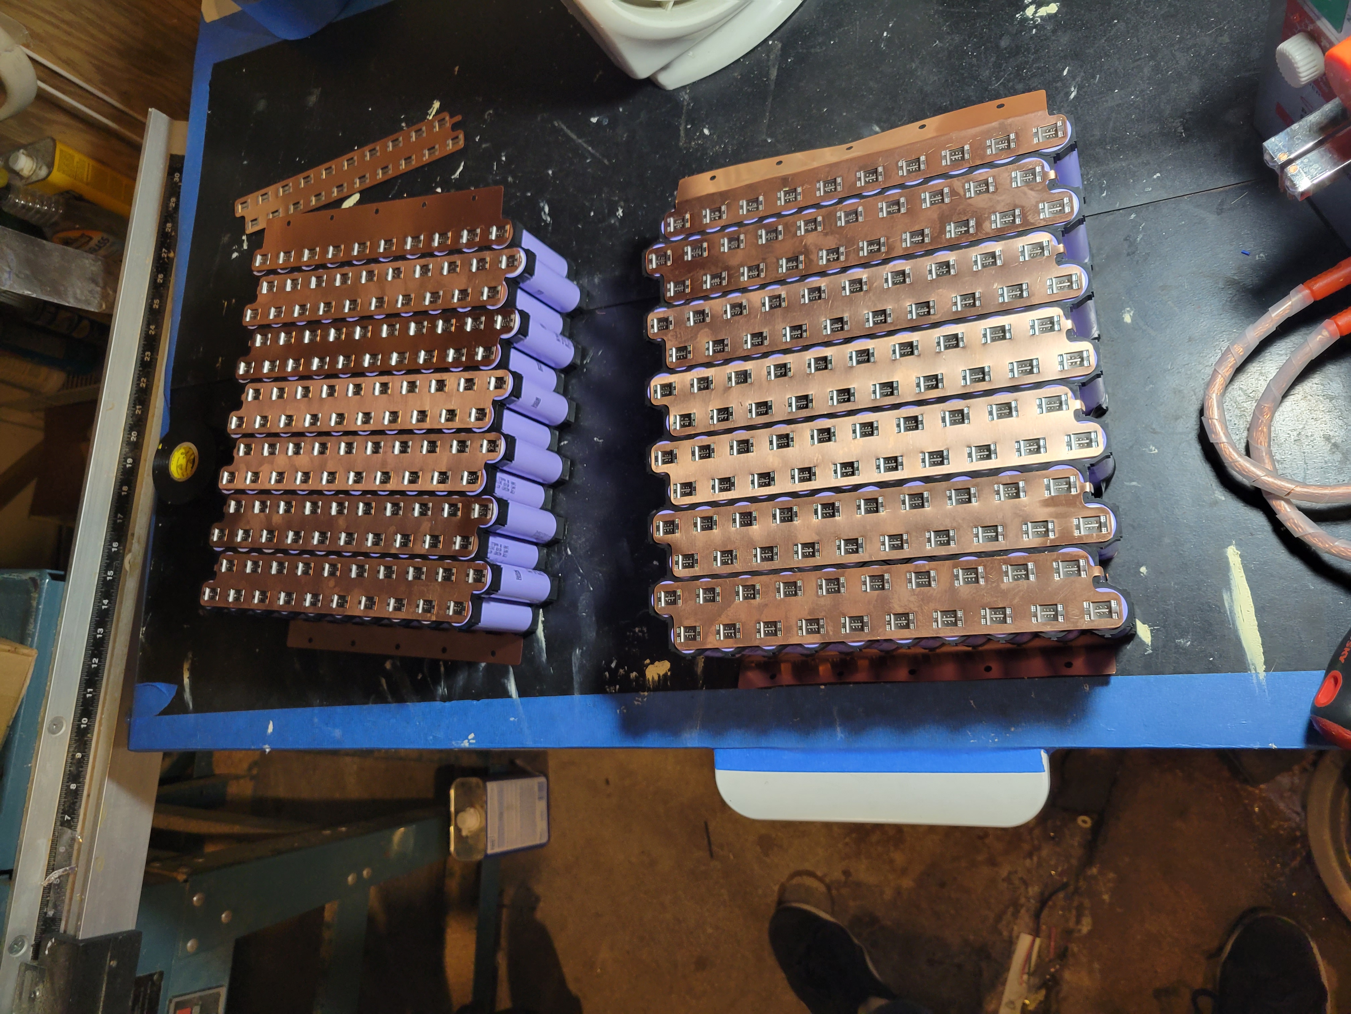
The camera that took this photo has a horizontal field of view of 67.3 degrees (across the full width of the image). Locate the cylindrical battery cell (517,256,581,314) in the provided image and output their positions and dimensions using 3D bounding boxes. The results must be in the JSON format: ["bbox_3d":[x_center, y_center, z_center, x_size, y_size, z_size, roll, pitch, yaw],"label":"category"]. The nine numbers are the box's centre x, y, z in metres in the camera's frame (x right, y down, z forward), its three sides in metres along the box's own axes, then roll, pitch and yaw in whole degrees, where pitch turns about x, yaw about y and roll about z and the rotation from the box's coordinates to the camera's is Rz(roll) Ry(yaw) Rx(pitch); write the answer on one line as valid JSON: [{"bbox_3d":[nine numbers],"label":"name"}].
[{"bbox_3d":[-0.084,-0.143,0.646,0.021,0.070,0.021,1,81,25],"label":"cylindrical battery cell"}]

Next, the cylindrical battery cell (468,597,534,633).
[{"bbox_3d":[-0.112,0.065,0.621,0.021,0.070,0.021,-5,79,24],"label":"cylindrical battery cell"}]

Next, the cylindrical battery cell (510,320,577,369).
[{"bbox_3d":[-0.087,-0.105,0.641,0.021,0.070,0.021,1,81,25],"label":"cylindrical battery cell"}]

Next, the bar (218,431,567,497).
[{"bbox_3d":[-0.206,-0.028,0.643,0.229,0.002,0.035,1,81,25],"label":"bar"}]

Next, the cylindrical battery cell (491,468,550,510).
[{"bbox_3d":[-0.107,-0.011,0.643,0.021,0.070,0.021,1,81,25],"label":"cylindrical battery cell"}]

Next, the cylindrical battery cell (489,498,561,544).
[{"bbox_3d":[-0.099,0.009,0.635,0.021,0.070,0.021,1,81,25],"label":"cylindrical battery cell"}]

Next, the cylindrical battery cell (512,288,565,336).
[{"bbox_3d":[-0.096,-0.124,0.648,0.021,0.070,0.021,1,81,25],"label":"cylindrical battery cell"}]

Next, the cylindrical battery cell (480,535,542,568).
[{"bbox_3d":[-0.111,0.028,0.637,0.021,0.070,0.021,-5,78,24],"label":"cylindrical battery cell"}]

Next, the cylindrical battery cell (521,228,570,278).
[{"bbox_3d":[-0.092,-0.162,0.654,0.021,0.070,0.021,1,81,25],"label":"cylindrical battery cell"}]

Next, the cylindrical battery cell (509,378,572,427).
[{"bbox_3d":[-0.092,-0.068,0.647,0.021,0.070,0.021,1,81,25],"label":"cylindrical battery cell"}]

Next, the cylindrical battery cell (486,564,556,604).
[{"bbox_3d":[-0.102,0.047,0.630,0.021,0.070,0.021,-5,78,24],"label":"cylindrical battery cell"}]

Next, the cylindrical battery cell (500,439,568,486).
[{"bbox_3d":[-0.093,-0.029,0.630,0.021,0.070,0.021,1,81,25],"label":"cylindrical battery cell"}]

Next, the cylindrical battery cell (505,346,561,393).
[{"bbox_3d":[-0.099,-0.086,0.643,0.021,0.070,0.021,1,81,25],"label":"cylindrical battery cell"}]

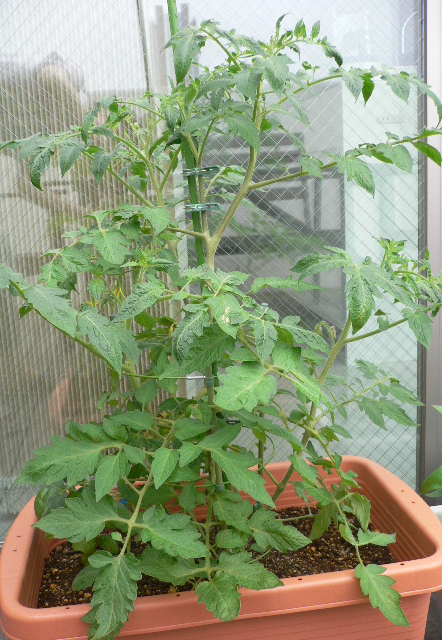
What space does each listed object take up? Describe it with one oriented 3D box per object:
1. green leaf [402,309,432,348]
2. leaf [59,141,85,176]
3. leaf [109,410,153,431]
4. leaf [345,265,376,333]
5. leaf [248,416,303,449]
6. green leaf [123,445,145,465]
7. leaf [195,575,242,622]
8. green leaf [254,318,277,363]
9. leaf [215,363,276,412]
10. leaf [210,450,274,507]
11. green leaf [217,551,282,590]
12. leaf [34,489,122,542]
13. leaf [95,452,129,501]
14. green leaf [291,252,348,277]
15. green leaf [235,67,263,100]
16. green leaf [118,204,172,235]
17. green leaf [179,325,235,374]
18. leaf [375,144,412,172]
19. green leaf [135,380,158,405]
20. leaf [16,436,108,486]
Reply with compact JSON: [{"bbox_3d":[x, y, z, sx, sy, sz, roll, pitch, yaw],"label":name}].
[{"bbox_3d":[0.298,0.013,0.965,0.037,0.068,0.018,-17,-23,8],"label":"green leaf"},{"bbox_3d":[-0.208,-0.218,0.870,0.031,0.059,0.017,25,-21,1],"label":"leaf"},{"bbox_3d":[-0.126,0.142,0.902,0.060,0.012,0.036,2,37,3],"label":"leaf"},{"bbox_3d":[0.200,-0.031,0.928,0.043,0.101,0.032,3,-15,13],"label":"leaf"},{"bbox_3d":[0.076,0.158,0.914,0.089,0.014,0.035,26,35,17],"label":"leaf"},{"bbox_3d":[-0.119,0.187,0.893,0.039,0.014,0.027,37,43,8],"label":"green leaf"},{"bbox_3d":[-0.003,0.349,0.810,0.048,0.022,0.056,-17,57,-11],"label":"leaf"},{"bbox_3d":[0.063,0.029,0.910,0.035,0.063,0.014,0,-19,5],"label":"green leaf"},{"bbox_3d":[0.033,0.091,0.875,0.087,0.051,0.025,-30,-23,-13],"label":"leaf"},{"bbox_3d":[0.031,0.212,0.872,0.115,0.027,0.040,38,52,21],"label":"leaf"},{"bbox_3d":[0.039,0.325,0.832,0.086,0.015,0.049,14,41,7],"label":"green leaf"},{"bbox_3d":[-0.189,0.257,0.850,0.108,0.022,0.078,-1,47,-11],"label":"leaf"},{"bbox_3d":[-0.145,0.201,0.833,0.037,0.067,0.012,17,-27,16],"label":"leaf"},{"bbox_3d":[0.148,-0.083,0.970,0.087,0.018,0.036,-7,55,-10],"label":"green leaf"},{"bbox_3d":[0.037,-0.315,0.872,0.036,0.058,0.012,0,-23,13],"label":"green leaf"},{"bbox_3d":[-0.109,-0.144,0.925,0.072,0.036,0.040,-3,10,0],"label":"green leaf"},{"bbox_3d":[-0.023,0.043,0.912,0.107,0.046,0.024,-35,-20,-8],"label":"green leaf"},{"bbox_3d":[0.253,-0.235,0.928,0.057,0.034,0.018,40,-12,11],"label":"leaf"},{"bbox_3d":[-0.110,0.107,0.955,0.025,0.041,0.014,19,-29,7],"label":"green leaf"},{"bbox_3d":[-0.218,0.194,0.884,0.123,0.028,0.076,-19,48,-12],"label":"leaf"}]

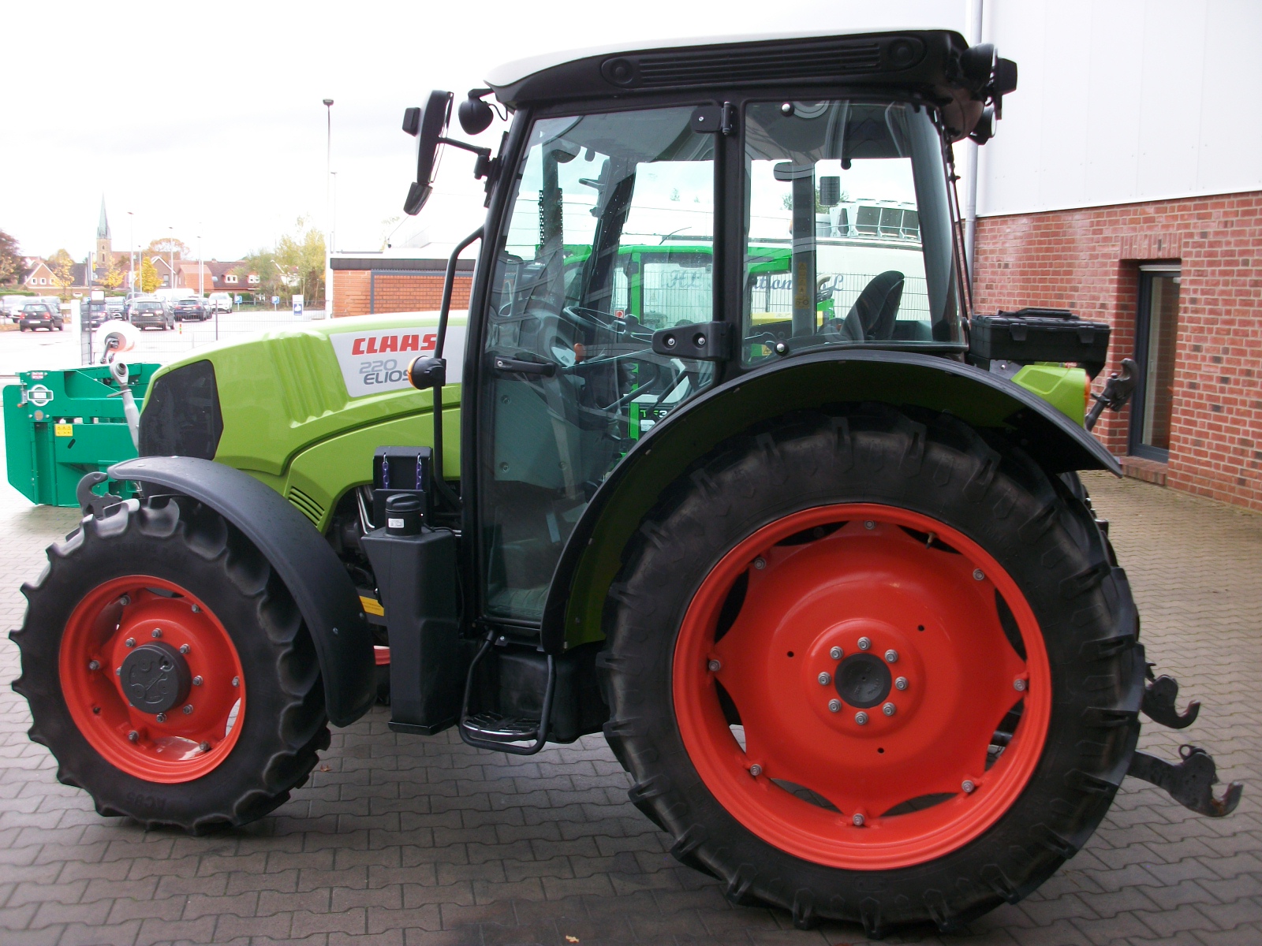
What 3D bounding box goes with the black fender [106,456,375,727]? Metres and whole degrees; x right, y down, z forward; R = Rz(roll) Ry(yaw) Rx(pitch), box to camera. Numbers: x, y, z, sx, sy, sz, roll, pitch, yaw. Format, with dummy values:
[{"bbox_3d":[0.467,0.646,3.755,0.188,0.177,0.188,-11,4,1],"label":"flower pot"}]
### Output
[{"bbox_3d":[-1.162,0.329,3.857,0.760,0.750,0.280,3,8,13],"label":"black fender"}]

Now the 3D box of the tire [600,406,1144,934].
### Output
[{"bbox_3d":[0.615,0.529,3.372,1.430,1.410,0.310,3,8,15],"label":"tire"}]

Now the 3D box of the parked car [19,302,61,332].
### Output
[{"bbox_3d":[-31.100,-8.200,67.500,1.670,1.460,3.900,-1,8,-13],"label":"parked car"}]

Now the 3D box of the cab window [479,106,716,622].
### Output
[{"bbox_3d":[-0.112,-0.259,3.596,0.710,1.490,0.100,3,8,15],"label":"cab window"}]

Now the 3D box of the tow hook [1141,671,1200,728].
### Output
[{"bbox_3d":[1.782,0.751,4.219,0.190,0.180,0.075,3,8,13],"label":"tow hook"}]

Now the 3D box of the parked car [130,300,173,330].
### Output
[{"bbox_3d":[-23.251,-7.723,62.000,1.760,1.560,4.200,-1,8,-15],"label":"parked car"}]

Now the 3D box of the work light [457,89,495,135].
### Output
[{"bbox_3d":[-0.440,-1.028,3.630,0.100,0.125,0.105,3,8,13],"label":"work light"}]

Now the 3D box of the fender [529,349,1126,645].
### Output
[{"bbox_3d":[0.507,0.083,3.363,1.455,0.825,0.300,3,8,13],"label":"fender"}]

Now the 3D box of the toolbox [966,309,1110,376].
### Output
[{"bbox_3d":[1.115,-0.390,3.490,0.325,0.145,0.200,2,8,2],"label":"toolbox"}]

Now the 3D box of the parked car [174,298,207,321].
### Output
[{"bbox_3d":[-26.560,-9.895,77.000,1.790,1.470,4.500,-1,8,-16],"label":"parked car"}]

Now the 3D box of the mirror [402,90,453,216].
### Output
[{"bbox_3d":[-0.540,-0.849,3.387,0.110,0.325,0.180,7,7,-7],"label":"mirror"}]

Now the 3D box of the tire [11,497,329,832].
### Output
[{"bbox_3d":[-1.438,0.611,3.964,1.060,1.040,0.280,3,8,14],"label":"tire"}]

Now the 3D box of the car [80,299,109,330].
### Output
[{"bbox_3d":[-28.700,-8.380,68.000,1.750,1.470,4.200,-2,9,-20],"label":"car"}]

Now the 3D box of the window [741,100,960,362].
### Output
[{"bbox_3d":[0.577,-0.636,3.372,0.600,0.690,0.050,3,8,15],"label":"window"}]

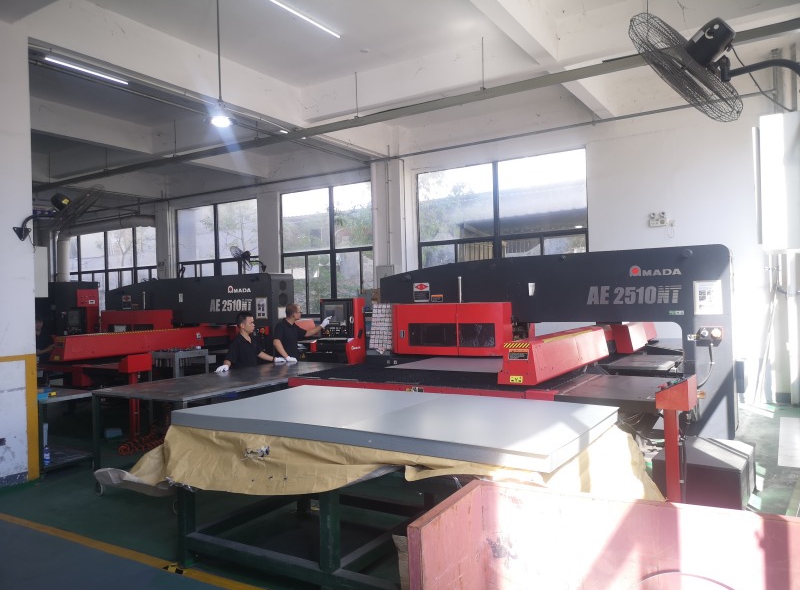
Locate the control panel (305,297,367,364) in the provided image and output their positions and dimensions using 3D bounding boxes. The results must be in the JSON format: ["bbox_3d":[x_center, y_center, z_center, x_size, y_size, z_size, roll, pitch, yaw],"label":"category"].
[{"bbox_3d":[-0.859,0.871,8.699,0.650,1.660,0.580,-2,-1,32],"label":"control panel"}]

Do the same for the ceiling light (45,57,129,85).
[{"bbox_3d":[-4.367,-3.113,8.775,0.100,0.080,1.220,-2,-1,32],"label":"ceiling light"}]

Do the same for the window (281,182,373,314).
[{"bbox_3d":[-1.418,-0.901,13.049,2.800,2.720,0.130,-2,-1,32],"label":"window"}]

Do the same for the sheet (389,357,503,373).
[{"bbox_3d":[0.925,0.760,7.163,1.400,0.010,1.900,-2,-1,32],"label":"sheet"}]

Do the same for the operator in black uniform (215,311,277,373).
[{"bbox_3d":[-1.887,0.963,7.810,0.500,1.520,0.900,-2,0,26],"label":"operator in black uniform"}]

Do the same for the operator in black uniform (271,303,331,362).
[{"bbox_3d":[-1.368,0.914,8.488,0.700,1.600,0.580,-2,0,17],"label":"operator in black uniform"}]

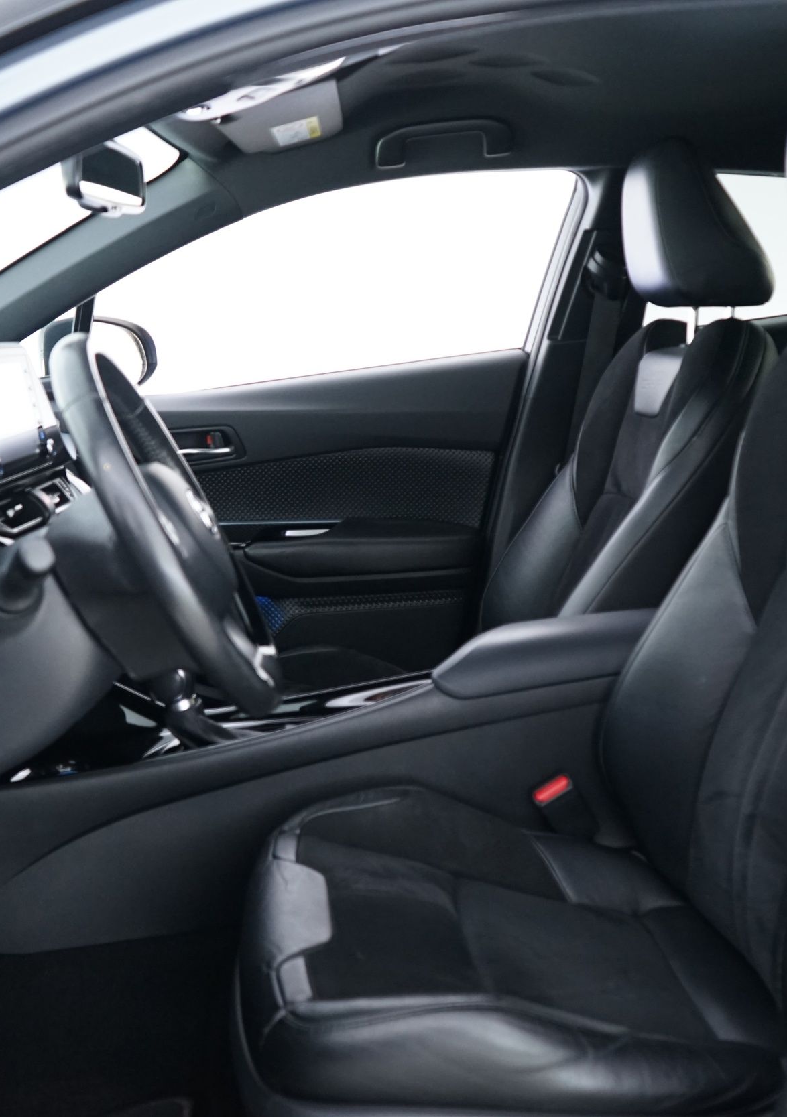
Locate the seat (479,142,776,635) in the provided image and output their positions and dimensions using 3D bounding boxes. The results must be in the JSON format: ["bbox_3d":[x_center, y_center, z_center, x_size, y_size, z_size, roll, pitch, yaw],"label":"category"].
[{"bbox_3d":[0.184,-0.088,1.868,0.800,0.980,0.520,-3,10,-5],"label":"seat"}]

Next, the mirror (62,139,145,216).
[{"bbox_3d":[-0.317,-0.417,1.419,0.045,0.075,0.225,-1,10,6],"label":"mirror"}]

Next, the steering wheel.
[{"bbox_3d":[-0.208,-0.021,1.143,0.090,0.370,0.370,-28,11,0],"label":"steering wheel"}]

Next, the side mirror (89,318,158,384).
[{"bbox_3d":[-0.522,-0.367,2.346,0.130,0.150,0.210,1,10,13],"label":"side mirror"}]

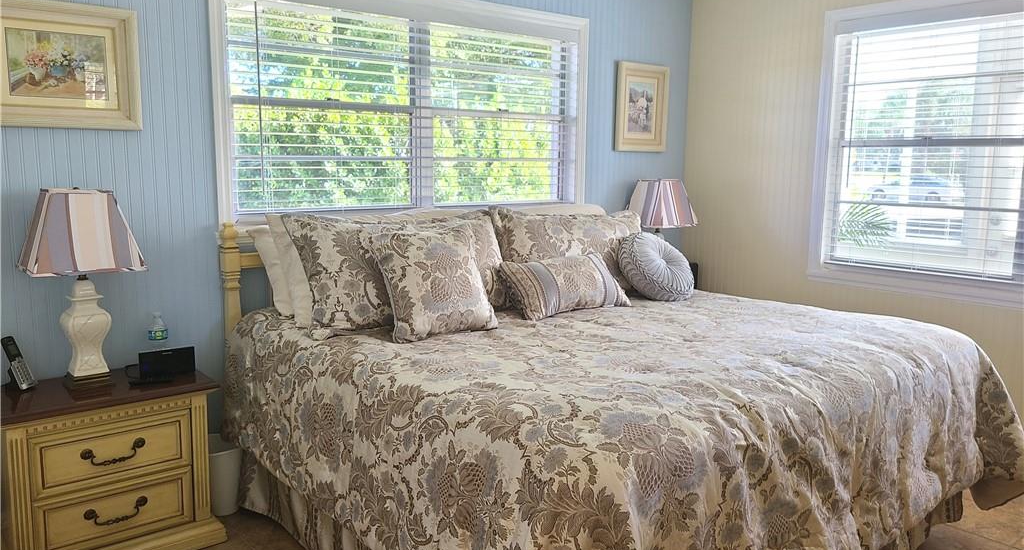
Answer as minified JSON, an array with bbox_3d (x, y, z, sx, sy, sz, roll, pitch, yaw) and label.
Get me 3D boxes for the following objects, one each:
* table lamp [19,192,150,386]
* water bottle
[{"bbox_3d":[-1.452,0.041,2.612,0.335,0.669,0.310,-6,11,-39],"label":"table lamp"},{"bbox_3d":[-1.312,0.242,2.849,0.066,0.205,0.066,-6,11,-39],"label":"water bottle"}]

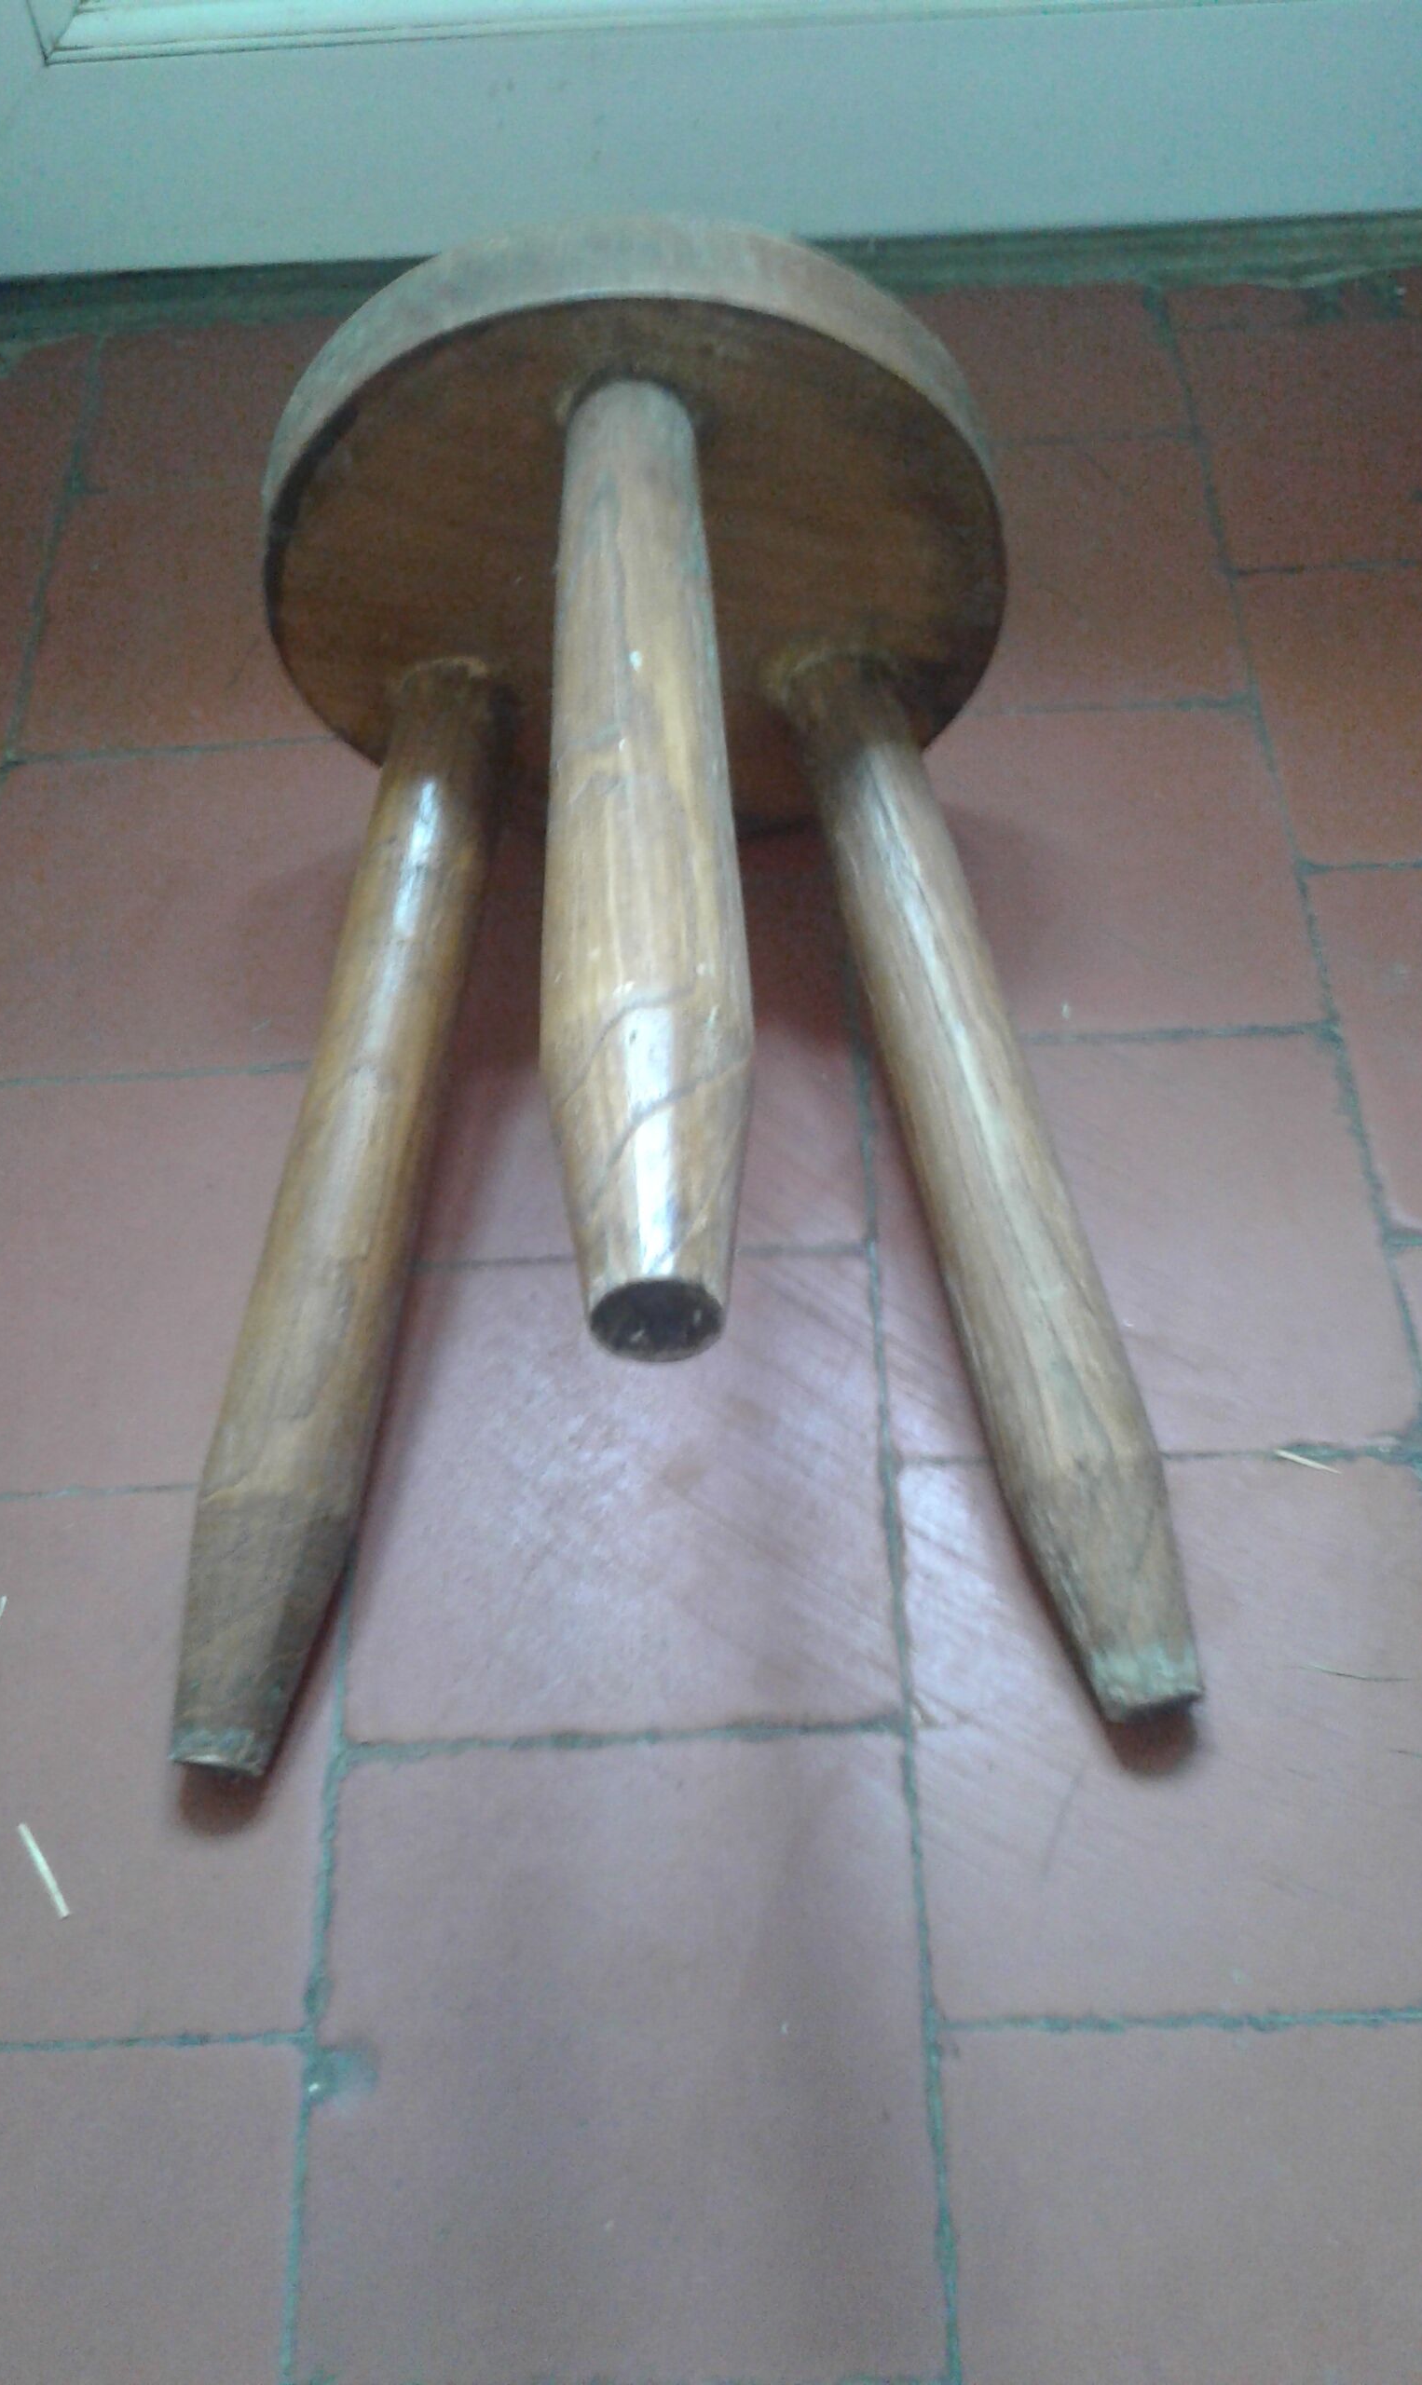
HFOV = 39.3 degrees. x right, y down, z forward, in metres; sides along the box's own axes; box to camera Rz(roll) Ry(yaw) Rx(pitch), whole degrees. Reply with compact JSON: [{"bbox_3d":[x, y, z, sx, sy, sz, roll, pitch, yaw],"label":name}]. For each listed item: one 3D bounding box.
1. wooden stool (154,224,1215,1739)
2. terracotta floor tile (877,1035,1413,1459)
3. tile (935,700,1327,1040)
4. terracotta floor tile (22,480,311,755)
[{"bbox_3d":[-0.022,-0.070,0.682,0.347,0.326,0.461,-4,62,1],"label":"wooden stool"},{"bbox_3d":[0.164,0.021,0.797,0.197,0.015,0.191,-3,58,2],"label":"terracotta floor tile"},{"bbox_3d":[0.160,-0.144,0.900,0.197,0.015,0.191,-3,58,2],"label":"tile"},{"bbox_3d":[-0.243,-0.292,1.018,0.197,0.015,0.191,-3,58,2],"label":"terracotta floor tile"}]

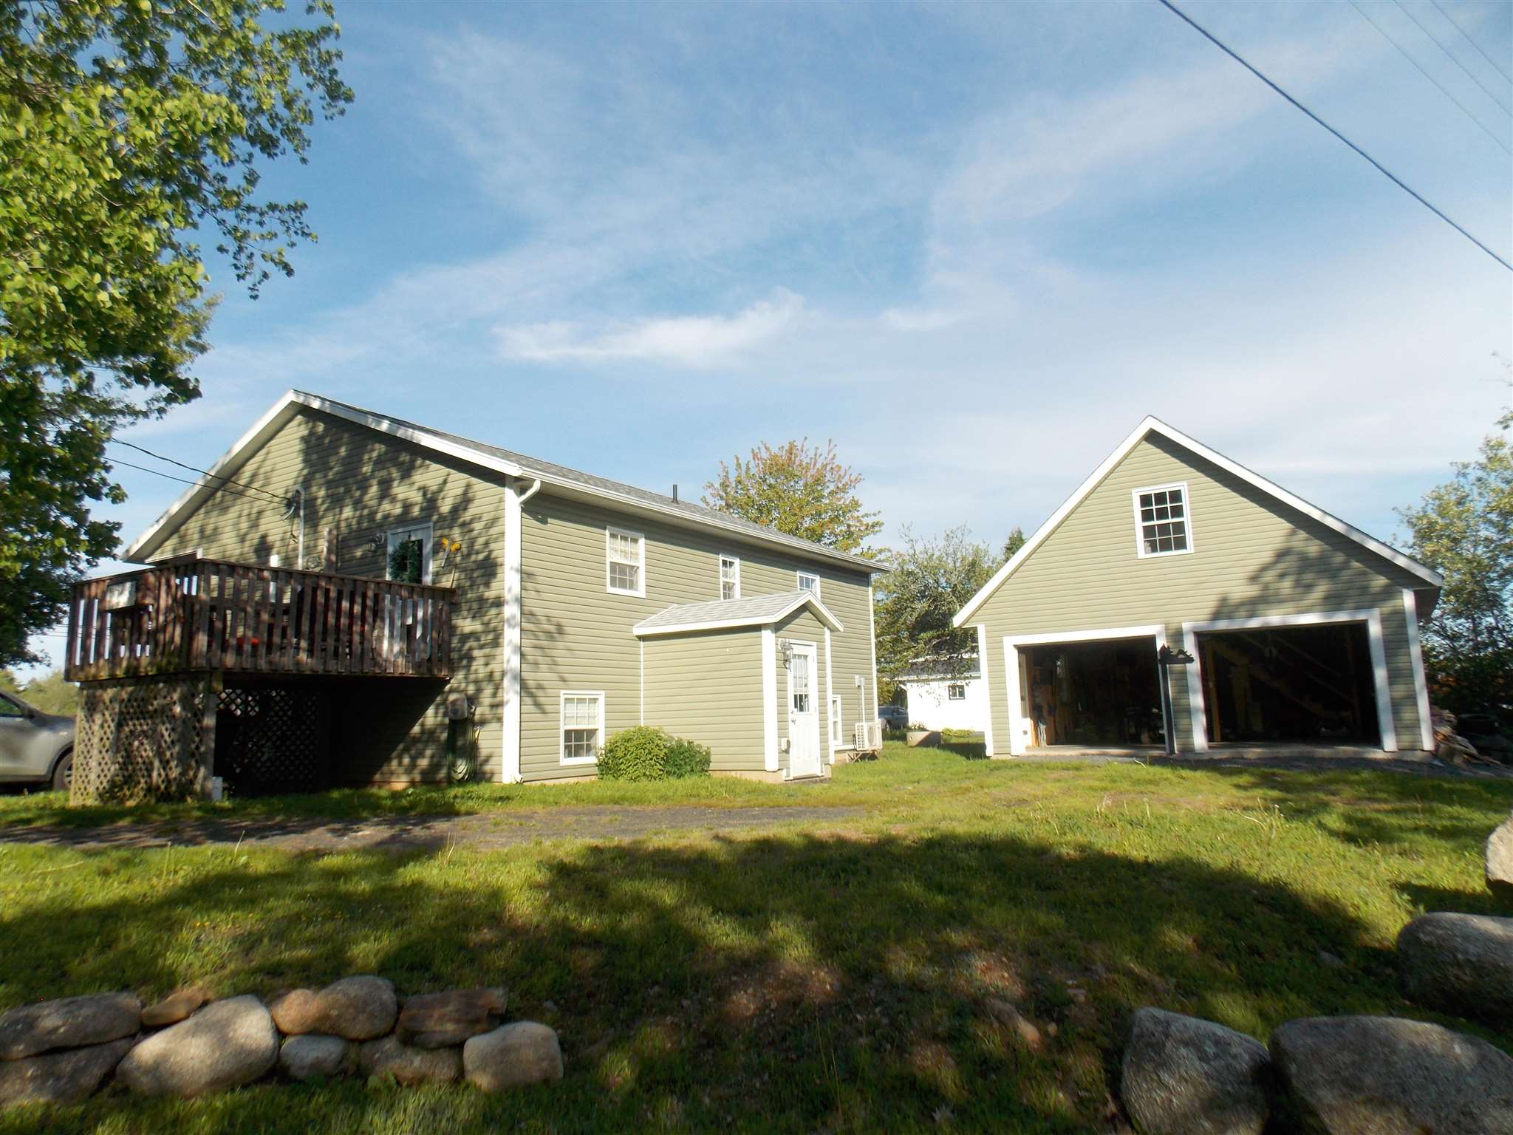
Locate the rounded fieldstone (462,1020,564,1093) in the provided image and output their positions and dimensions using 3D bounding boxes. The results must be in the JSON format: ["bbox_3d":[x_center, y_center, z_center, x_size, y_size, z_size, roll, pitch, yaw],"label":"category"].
[{"bbox_3d":[-1.127,2.271,4.660,0.456,0.302,0.380,-2,-9,0],"label":"rounded fieldstone"}]

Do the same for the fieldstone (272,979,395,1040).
[{"bbox_3d":[-2.017,2.105,4.800,0.582,0.270,0.380,-2,-9,0],"label":"fieldstone"}]

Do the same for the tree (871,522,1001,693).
[{"bbox_3d":[6.596,1.963,31.471,5.600,6.759,5.600,-2,-9,0],"label":"tree"}]

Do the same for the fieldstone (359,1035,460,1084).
[{"bbox_3d":[-1.637,2.324,4.750,0.465,0.227,0.350,-2,-9,0],"label":"fieldstone"}]

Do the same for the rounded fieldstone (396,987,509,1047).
[{"bbox_3d":[-1.451,2.145,4.800,0.531,0.259,0.360,-2,-9,0],"label":"rounded fieldstone"}]

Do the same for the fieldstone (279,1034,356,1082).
[{"bbox_3d":[-2.070,2.319,4.750,0.339,0.200,0.300,-2,-9,0],"label":"fieldstone"}]

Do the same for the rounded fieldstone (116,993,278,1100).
[{"bbox_3d":[-2.596,2.229,4.680,0.704,0.438,0.480,-2,-9,0],"label":"rounded fieldstone"}]

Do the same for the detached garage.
[{"bbox_3d":[9.280,0.712,20.963,8.083,6.210,7.266,-7,-11,32],"label":"detached garage"}]

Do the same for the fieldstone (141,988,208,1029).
[{"bbox_3d":[-2.836,2.154,4.900,0.288,0.191,0.250,-2,-9,0],"label":"fieldstone"}]

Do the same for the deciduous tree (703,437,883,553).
[{"bbox_3d":[1.416,0.647,32.224,6.300,9.918,6.300,-2,-9,0],"label":"deciduous tree"}]

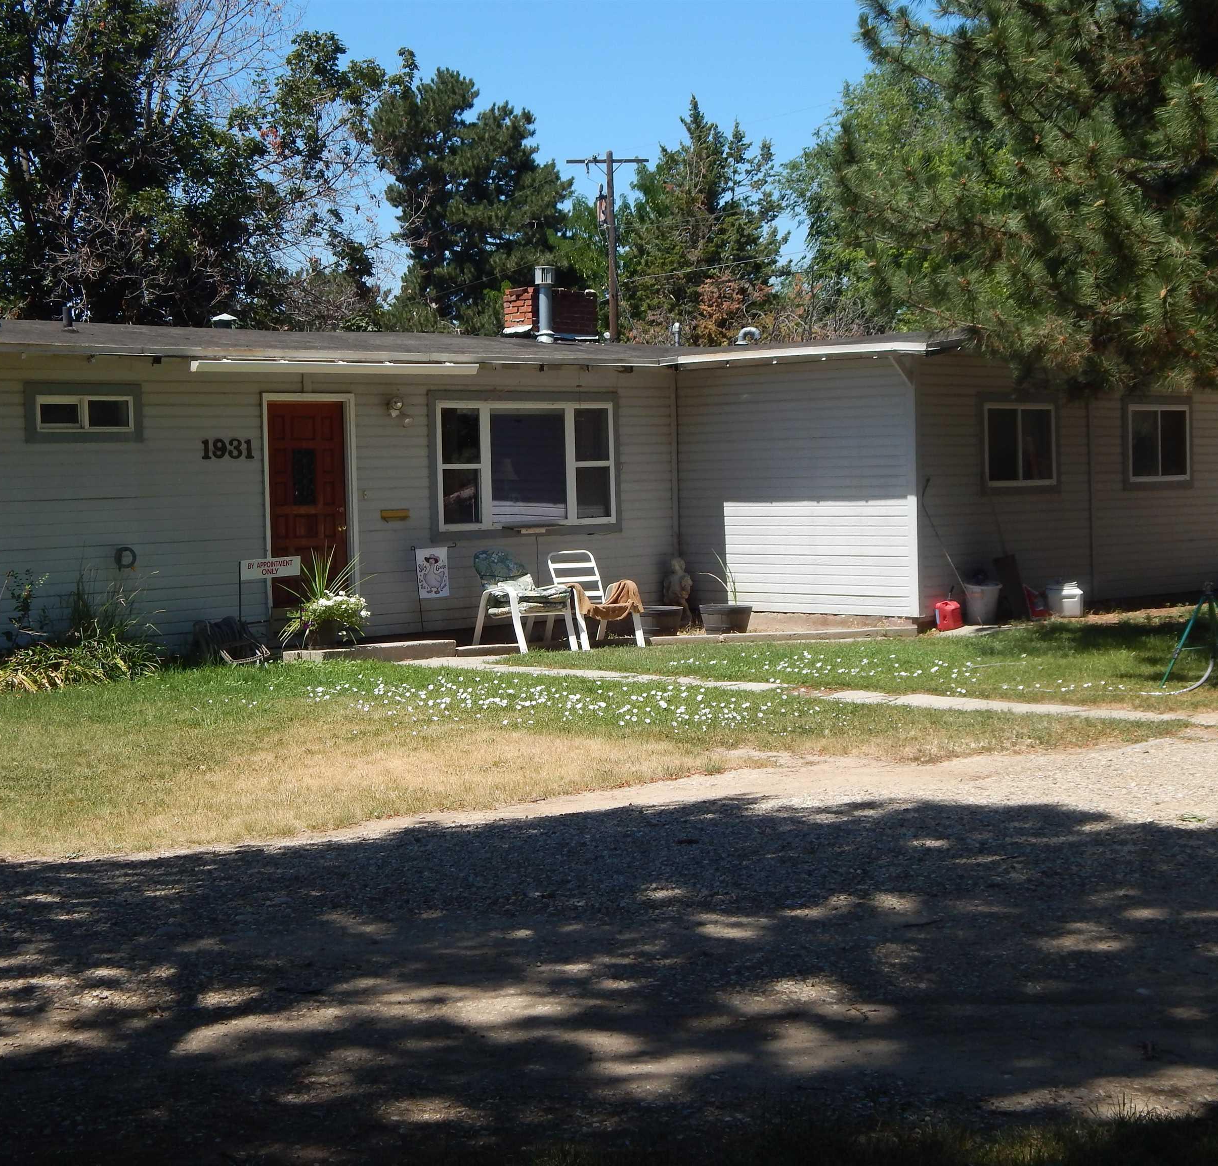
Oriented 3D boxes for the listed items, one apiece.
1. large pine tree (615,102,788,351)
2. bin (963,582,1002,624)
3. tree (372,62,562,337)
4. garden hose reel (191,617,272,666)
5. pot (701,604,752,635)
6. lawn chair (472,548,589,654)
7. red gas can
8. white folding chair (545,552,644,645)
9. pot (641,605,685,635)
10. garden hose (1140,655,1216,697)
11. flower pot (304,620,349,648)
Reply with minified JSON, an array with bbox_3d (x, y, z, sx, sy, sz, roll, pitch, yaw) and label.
[{"bbox_3d":[2.799,-8.154,66.325,5.200,12.820,5.200,-1,3,0],"label":"large pine tree"},{"bbox_3d":[3.976,0.219,23.350,0.390,0.420,0.390,-1,3,0],"label":"bin"},{"bbox_3d":[-3.833,-7.672,60.324,5.600,12.790,5.600,-1,3,0],"label":"tree"},{"bbox_3d":[-3.667,0.535,21.287,0.457,0.426,0.690,-4,4,-42],"label":"garden hose reel"},{"bbox_3d":[1.190,0.363,22.393,0.540,0.280,0.540,-1,3,0],"label":"pot"},{"bbox_3d":[-0.826,0.164,21.377,0.660,0.920,0.760,-4,4,-39],"label":"lawn chair"},{"bbox_3d":[3.550,0.341,22.850,0.260,0.320,0.220,-4,4,-43],"label":"red gas can"},{"bbox_3d":[-0.167,0.154,21.627,0.650,0.920,0.760,-4,4,-36],"label":"white folding chair"},{"bbox_3d":[0.501,0.387,23.000,0.570,0.320,0.570,-1,3,0],"label":"pot"},{"bbox_3d":[4.176,0.682,16.150,0.600,0.290,0.150,-2,3,-21],"label":"garden hose"},{"bbox_3d":[-2.727,0.465,20.992,0.380,0.310,0.380,-1,3,0],"label":"flower pot"}]

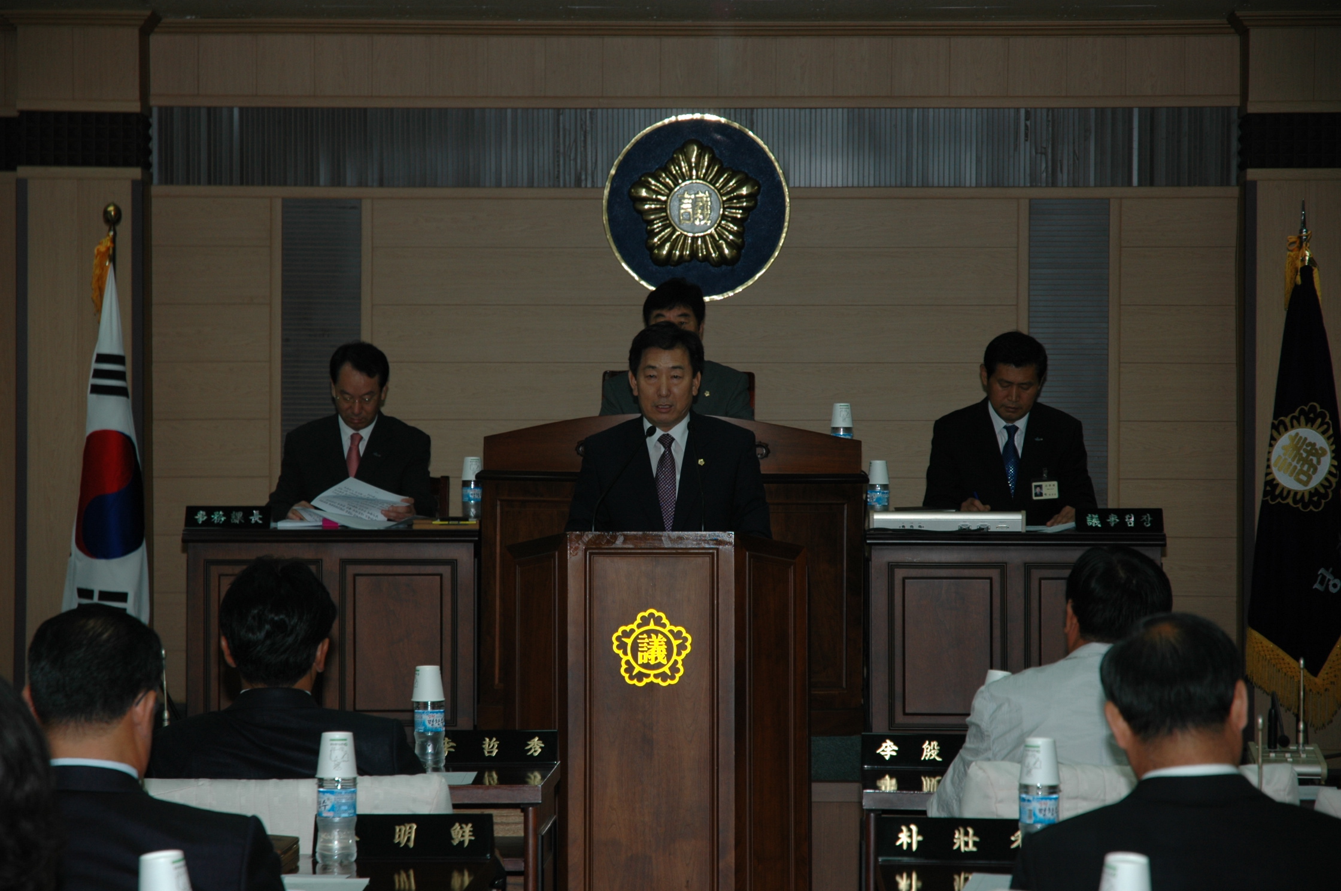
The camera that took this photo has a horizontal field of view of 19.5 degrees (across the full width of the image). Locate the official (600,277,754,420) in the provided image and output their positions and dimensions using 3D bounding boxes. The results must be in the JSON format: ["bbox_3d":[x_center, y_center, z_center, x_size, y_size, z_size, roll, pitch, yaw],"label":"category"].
[{"bbox_3d":[0.021,0.097,13.000,0.540,1.310,0.780,0,1,2],"label":"official"}]

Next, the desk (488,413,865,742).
[{"bbox_3d":[0.007,0.419,13.083,1.279,1.045,0.700,0,0,1],"label":"desk"}]

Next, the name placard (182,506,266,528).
[{"bbox_3d":[-1.425,0.233,12.572,0.272,0.074,0.070,0,0,1],"label":"name placard"}]

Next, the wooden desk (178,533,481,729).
[{"bbox_3d":[-1.035,0.595,12.250,0.920,0.700,0.600,0,1,2],"label":"wooden desk"}]

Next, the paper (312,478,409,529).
[{"bbox_3d":[-0.979,0.180,12.300,0.310,0.140,0.220,0,1,2],"label":"paper"}]

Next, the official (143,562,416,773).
[{"bbox_3d":[-0.699,0.807,7.125,0.520,1.212,0.720,0,0,2],"label":"official"}]

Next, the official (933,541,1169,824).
[{"bbox_3d":[0.778,0.797,7.205,0.550,1.231,0.740,0,0,-6],"label":"official"}]

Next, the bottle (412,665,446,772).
[{"bbox_3d":[-0.502,0.563,8.120,0.068,0.214,0.068,0,1,2],"label":"bottle"}]

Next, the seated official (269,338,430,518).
[{"bbox_3d":[-1.070,0.296,13.102,0.540,1.290,0.700,0,0,1],"label":"seated official"}]

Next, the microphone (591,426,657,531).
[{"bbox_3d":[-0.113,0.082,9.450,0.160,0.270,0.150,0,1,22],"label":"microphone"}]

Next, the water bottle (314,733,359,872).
[{"bbox_3d":[-0.550,0.580,6.450,0.068,0.216,0.068,0,1,2],"label":"water bottle"}]

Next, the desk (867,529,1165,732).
[{"bbox_3d":[1.143,0.621,12.814,0.955,0.700,0.620,0,0,1],"label":"desk"}]

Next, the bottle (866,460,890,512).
[{"bbox_3d":[0.682,0.159,12.851,0.069,0.218,0.069,0,0,0],"label":"bottle"}]

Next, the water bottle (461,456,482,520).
[{"bbox_3d":[-0.634,0.145,12.500,0.068,0.214,0.068,0,1,2],"label":"water bottle"}]

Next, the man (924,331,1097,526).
[{"bbox_3d":[1.095,0.278,12.600,0.560,1.300,0.780,0,1,2],"label":"man"}]

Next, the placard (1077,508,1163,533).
[{"bbox_3d":[1.446,0.241,12.572,0.275,0.073,0.070,0,0,2],"label":"placard"}]

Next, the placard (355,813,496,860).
[{"bbox_3d":[-0.437,0.641,6.414,0.298,0.074,0.075,0,0,-1],"label":"placard"}]

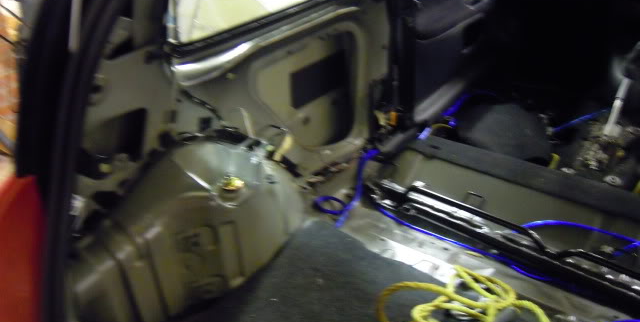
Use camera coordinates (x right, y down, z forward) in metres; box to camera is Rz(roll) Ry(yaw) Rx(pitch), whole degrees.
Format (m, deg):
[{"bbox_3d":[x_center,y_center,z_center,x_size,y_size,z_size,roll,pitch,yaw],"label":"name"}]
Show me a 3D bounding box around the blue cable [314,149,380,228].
[{"bbox_3d":[0.093,0.053,1.480,0.100,0.085,0.400,12,33,24],"label":"blue cable"}]

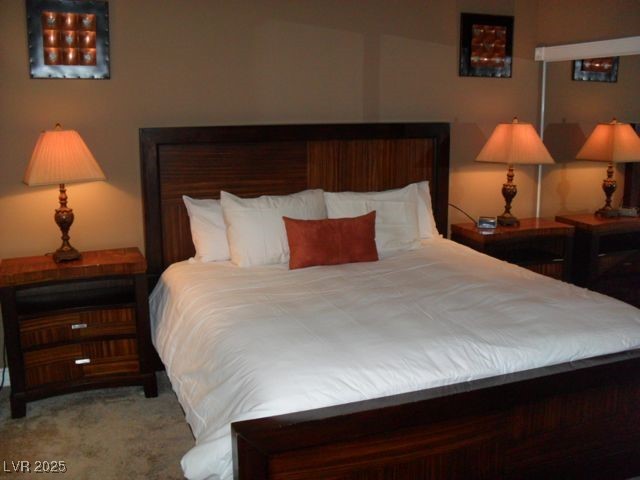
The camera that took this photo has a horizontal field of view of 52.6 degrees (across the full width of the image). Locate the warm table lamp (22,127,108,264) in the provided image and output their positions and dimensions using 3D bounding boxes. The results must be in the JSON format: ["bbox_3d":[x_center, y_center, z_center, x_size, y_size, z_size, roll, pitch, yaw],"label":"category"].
[{"bbox_3d":[-1.367,-0.250,3.498,0.385,0.738,0.365,-5,12,-20],"label":"warm table lamp"}]

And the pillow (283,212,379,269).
[{"bbox_3d":[0.078,-0.001,3.702,0.540,0.280,0.120,-5,-10,-20],"label":"pillow"}]

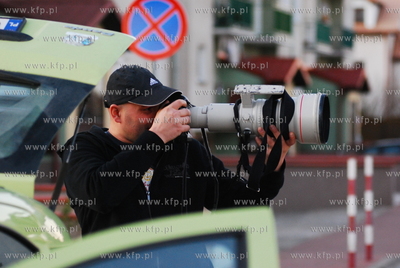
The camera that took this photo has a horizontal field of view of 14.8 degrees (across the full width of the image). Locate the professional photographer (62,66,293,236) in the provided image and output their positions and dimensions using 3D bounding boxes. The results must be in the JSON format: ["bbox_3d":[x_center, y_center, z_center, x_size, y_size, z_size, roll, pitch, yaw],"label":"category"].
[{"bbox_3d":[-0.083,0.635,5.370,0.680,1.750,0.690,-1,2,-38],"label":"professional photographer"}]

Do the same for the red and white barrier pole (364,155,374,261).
[{"bbox_3d":[1.649,0.728,15.000,0.078,1.035,0.078,0,1,0],"label":"red and white barrier pole"}]

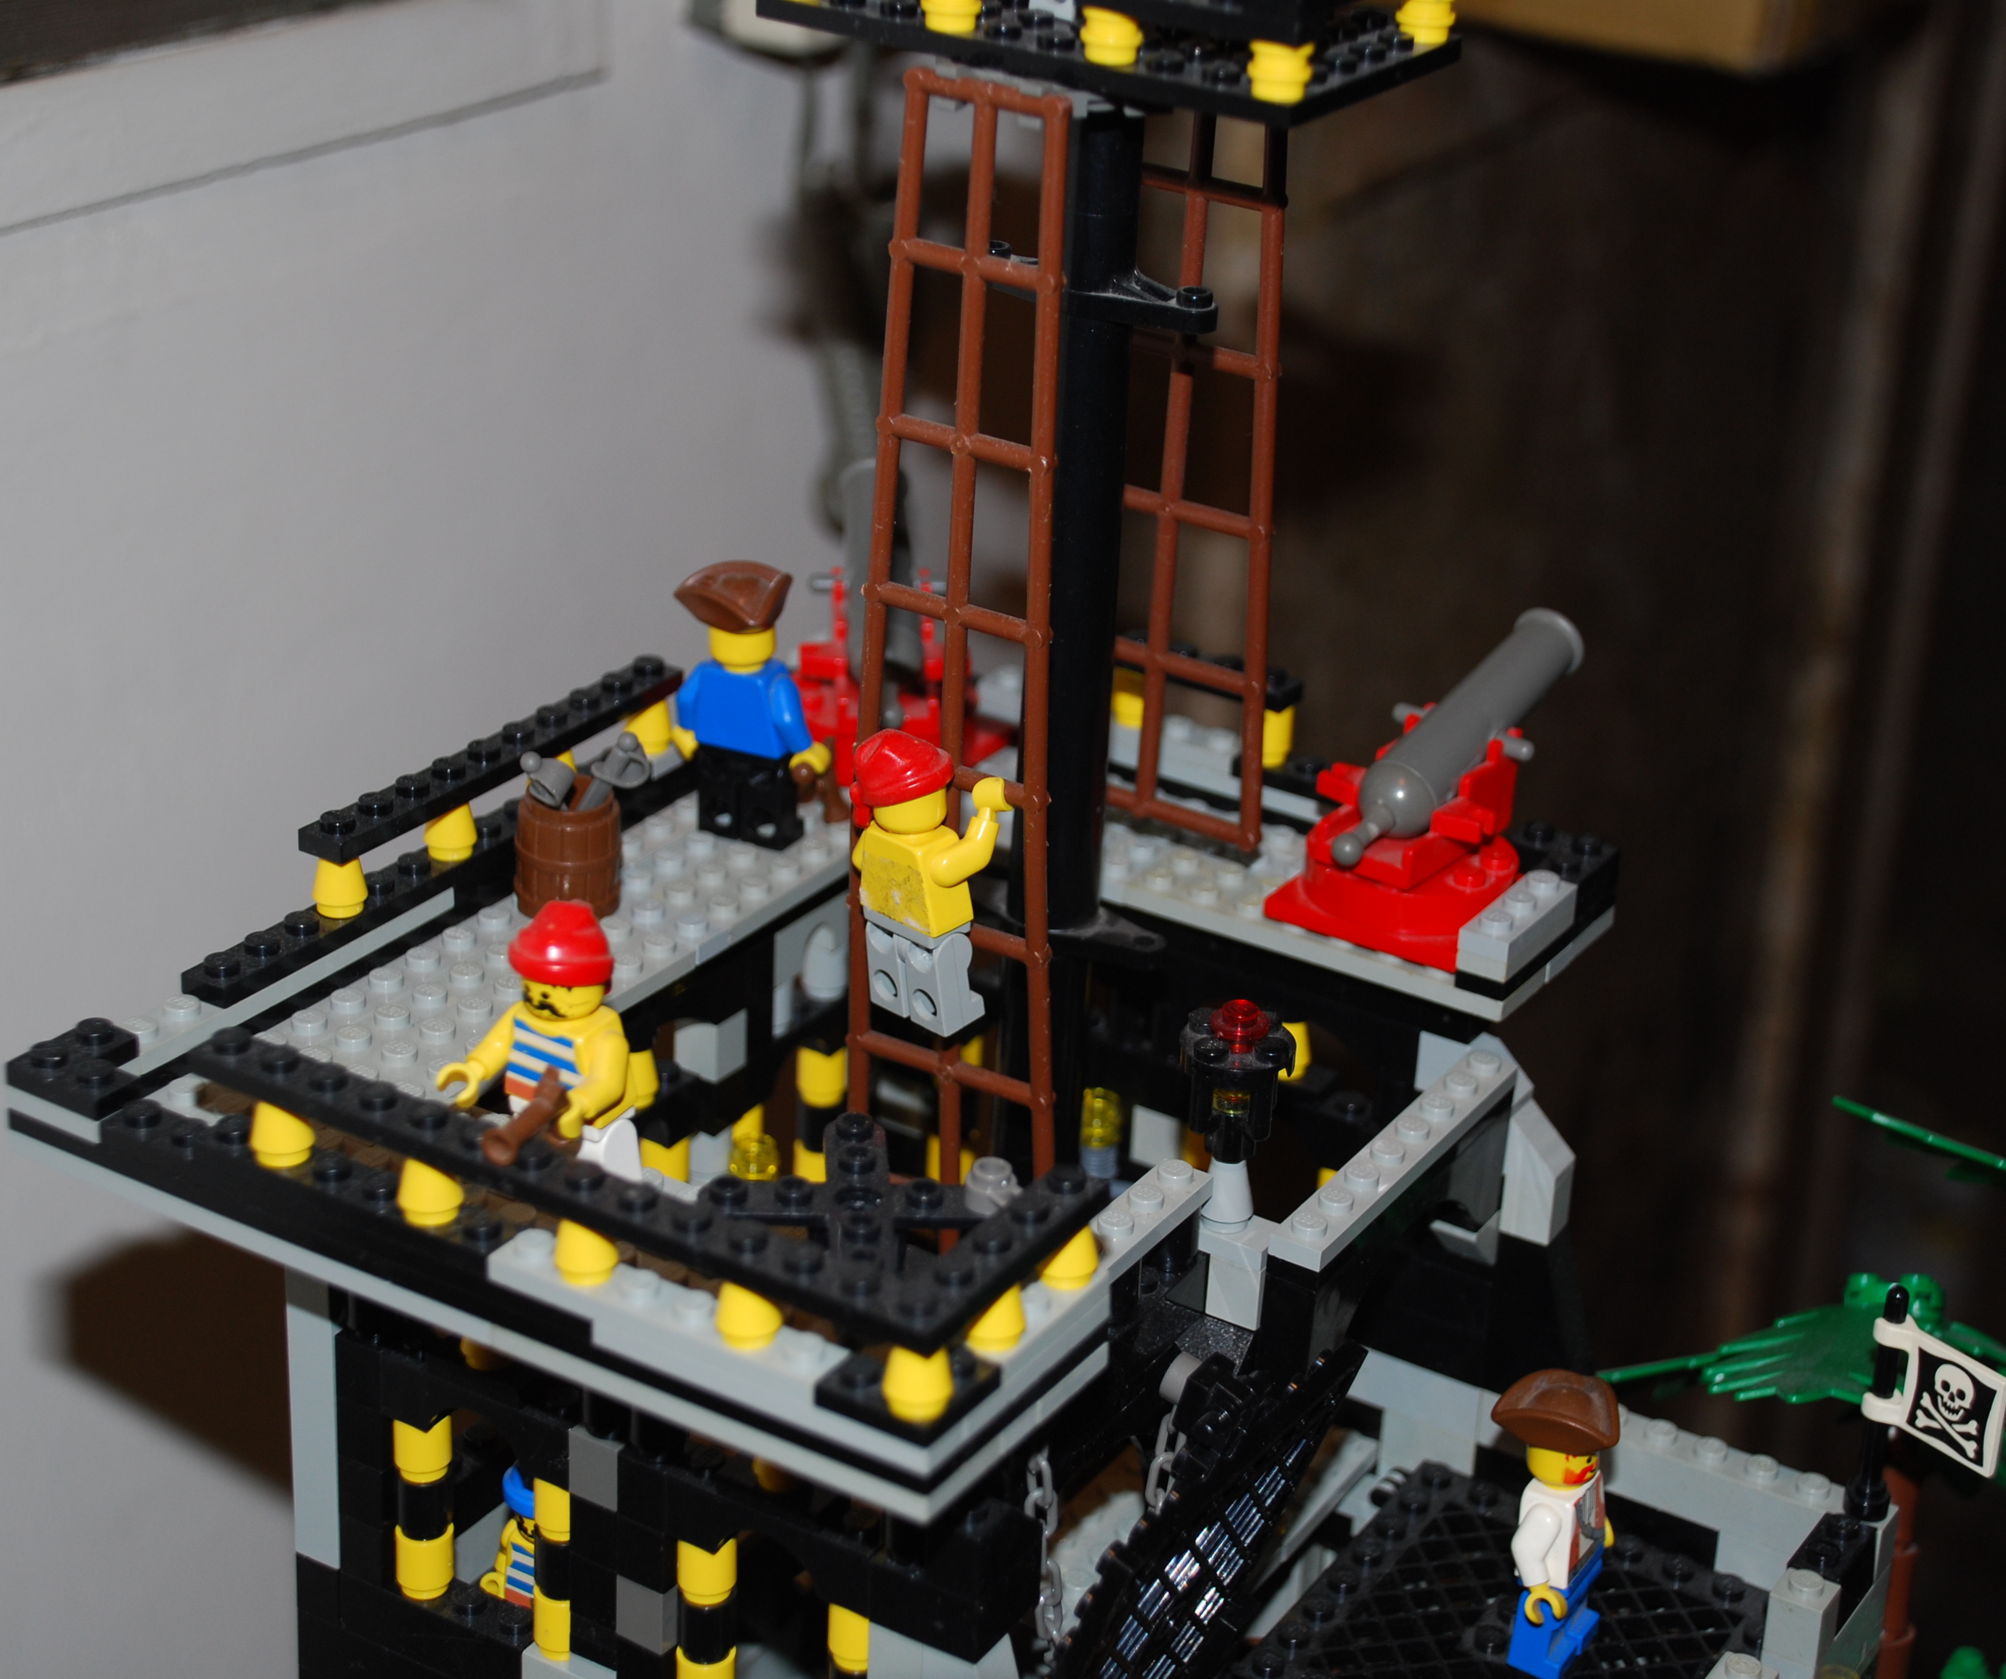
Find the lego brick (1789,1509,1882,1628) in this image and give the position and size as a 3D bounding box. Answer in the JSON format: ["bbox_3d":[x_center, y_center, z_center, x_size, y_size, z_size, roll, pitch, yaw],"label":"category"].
[{"bbox_3d":[0.119,0.105,0.571,0.008,0.011,0.016,17,29,28],"label":"lego brick"}]

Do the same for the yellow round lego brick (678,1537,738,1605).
[{"bbox_3d":[-0.039,0.095,0.523,0.008,0.011,0.008,2,25,-1],"label":"yellow round lego brick"}]

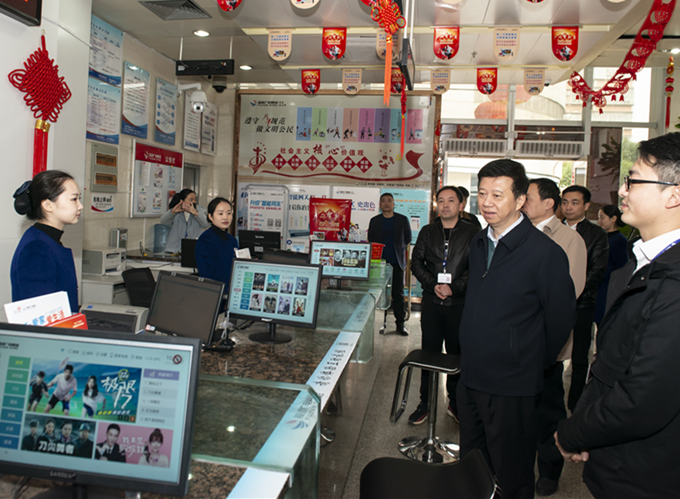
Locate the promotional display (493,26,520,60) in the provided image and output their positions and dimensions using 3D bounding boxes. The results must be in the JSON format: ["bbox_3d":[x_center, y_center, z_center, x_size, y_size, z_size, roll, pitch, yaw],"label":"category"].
[{"bbox_3d":[1.586,-1.959,4.760,0.255,0.330,0.012,3,4,8],"label":"promotional display"}]

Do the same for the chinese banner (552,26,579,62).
[{"bbox_3d":[1.991,-1.810,4.410,0.228,0.300,0.020,4,5,9],"label":"chinese banner"}]

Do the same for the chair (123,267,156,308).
[{"bbox_3d":[-1.463,0.643,4.228,0.580,0.920,0.580,3,5,9],"label":"chair"}]

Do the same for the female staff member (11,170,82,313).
[{"bbox_3d":[-1.225,0.490,2.110,0.310,1.620,0.440,3,4,7],"label":"female staff member"}]

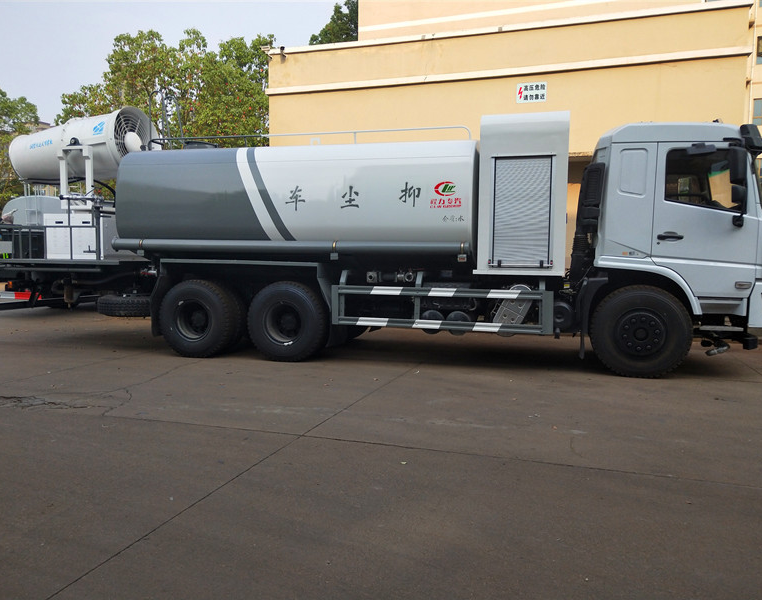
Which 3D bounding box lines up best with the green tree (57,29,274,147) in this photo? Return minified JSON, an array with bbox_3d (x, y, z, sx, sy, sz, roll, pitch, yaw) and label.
[{"bbox_3d":[-6.569,-4.112,17.836,6.300,8.008,5.800,2,5,13],"label":"green tree"}]

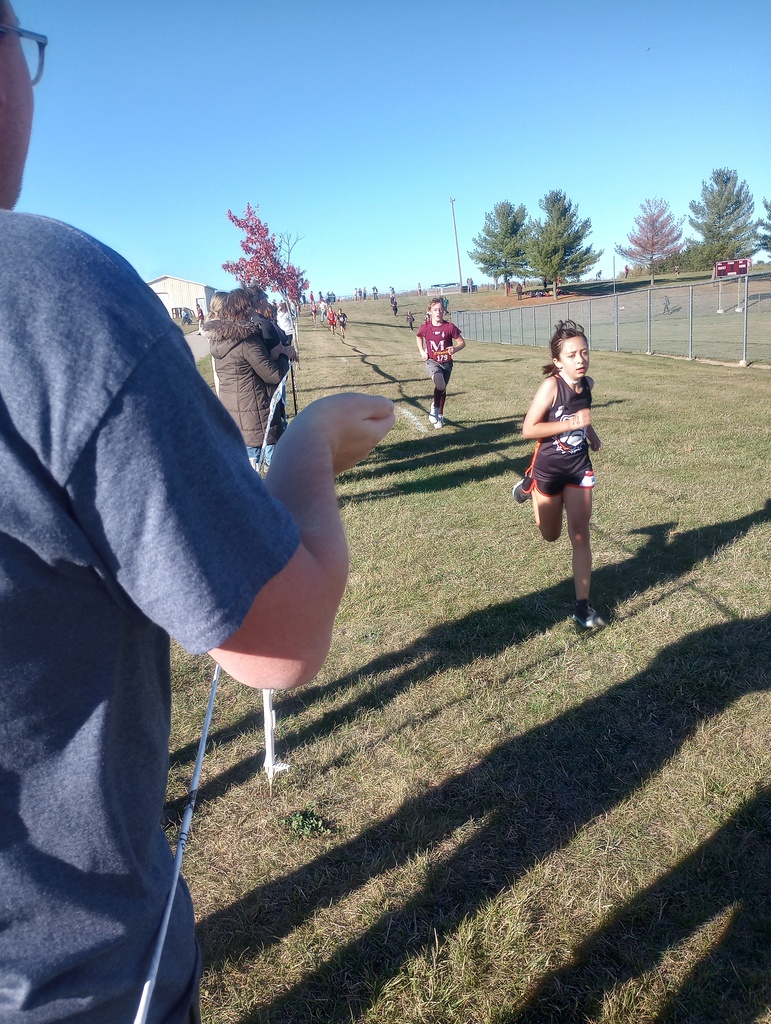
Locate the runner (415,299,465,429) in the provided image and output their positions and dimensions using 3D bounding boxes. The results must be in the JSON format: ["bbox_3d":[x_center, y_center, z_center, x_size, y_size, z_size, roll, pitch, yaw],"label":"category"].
[{"bbox_3d":[0.600,-1.639,9.200,0.540,1.437,0.520,-5,14,-3],"label":"runner"}]

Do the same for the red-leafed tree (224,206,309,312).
[{"bbox_3d":[-2.918,-5.459,20.200,2.100,3.841,2.000,-6,14,-8],"label":"red-leafed tree"}]

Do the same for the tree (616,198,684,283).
[{"bbox_3d":[30.871,-31.512,97.000,8.200,9.725,8.000,0,14,18],"label":"tree"}]

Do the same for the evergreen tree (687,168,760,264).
[{"bbox_3d":[37.596,-31.506,92.000,8.200,12.353,8.000,2,15,22],"label":"evergreen tree"}]

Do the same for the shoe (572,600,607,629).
[{"bbox_3d":[0.934,0.472,3.800,0.090,0.100,0.235,-8,14,-14],"label":"shoe"}]

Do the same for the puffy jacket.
[{"bbox_3d":[-1.192,-1.118,7.200,0.560,1.113,0.480,6,17,35],"label":"puffy jacket"}]

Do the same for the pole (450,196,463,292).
[{"bbox_3d":[7.878,-29.541,92.000,0.500,10.292,0.400,-3,14,5],"label":"pole"}]

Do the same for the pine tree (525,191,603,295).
[{"bbox_3d":[18.352,-27.597,86.000,8.300,10.811,8.000,-1,14,12],"label":"pine tree"}]

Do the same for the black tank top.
[{"bbox_3d":[0.777,-0.370,3.620,0.300,0.457,0.210,-8,14,-16],"label":"black tank top"}]

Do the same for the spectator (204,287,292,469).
[{"bbox_3d":[-1.187,-1.093,7.200,0.550,1.640,0.520,6,17,35],"label":"spectator"}]

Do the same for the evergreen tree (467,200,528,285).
[{"bbox_3d":[12.203,-27.887,88.000,7.000,9.753,6.800,-2,14,8],"label":"evergreen tree"}]

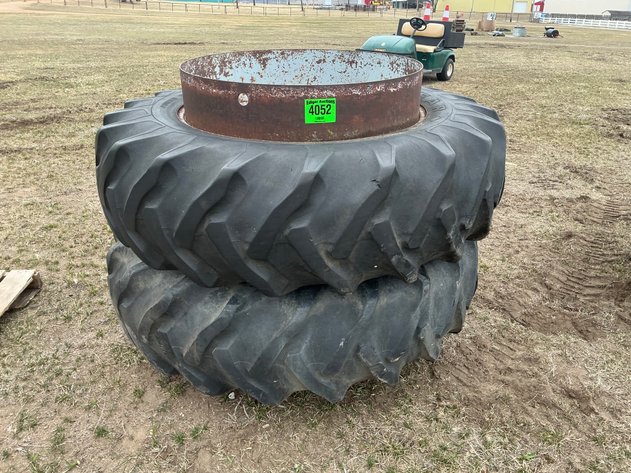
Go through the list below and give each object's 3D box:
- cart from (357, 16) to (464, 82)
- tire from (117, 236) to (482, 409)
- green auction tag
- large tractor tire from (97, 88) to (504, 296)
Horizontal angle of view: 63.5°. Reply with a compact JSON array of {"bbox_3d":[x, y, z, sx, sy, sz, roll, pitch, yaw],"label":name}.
[{"bbox_3d":[1.930,-3.640,10.050,1.180,1.180,2.500,18,30,32],"label":"cart"},{"bbox_3d":[-0.100,0.076,2.556,1.732,0.502,1.732,0,26,0],"label":"tire"},{"bbox_3d":[0.019,-0.425,1.733,0.107,0.081,0.005,-3,27,-8],"label":"green auction tag"},{"bbox_3d":[-0.054,-0.356,2.316,1.737,0.485,1.737,0,26,0],"label":"large tractor tire"}]

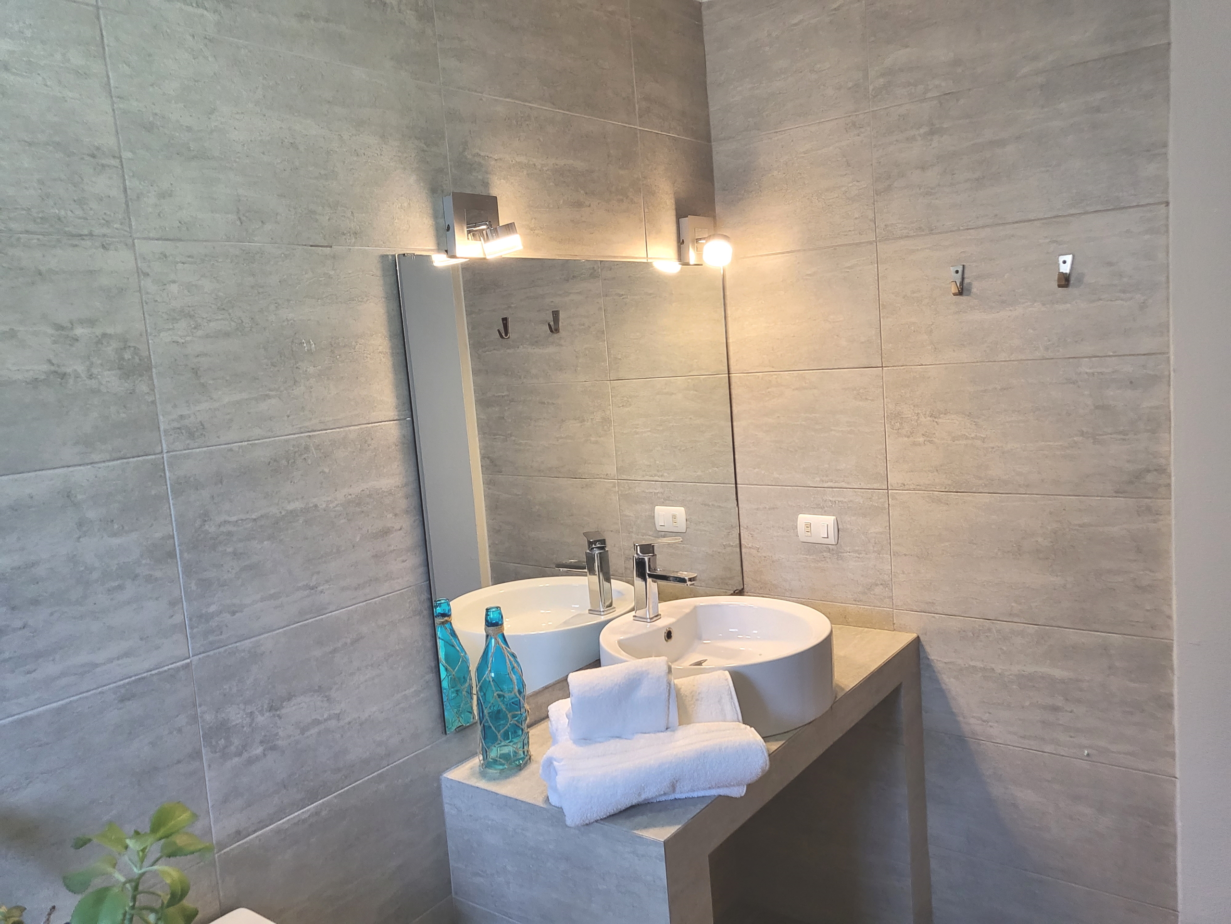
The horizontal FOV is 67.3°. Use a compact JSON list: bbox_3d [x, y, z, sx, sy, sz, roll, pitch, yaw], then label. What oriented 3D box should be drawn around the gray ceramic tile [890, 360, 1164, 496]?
[{"bbox_3d":[0.894,-0.074,2.061,0.601,0.300,0.010,1,9,38],"label":"gray ceramic tile"}]

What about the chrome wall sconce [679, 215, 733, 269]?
[{"bbox_3d":[0.245,-0.559,2.333,0.120,0.124,0.119,1,9,38],"label":"chrome wall sconce"}]

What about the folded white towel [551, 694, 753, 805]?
[{"bbox_3d":[0.059,0.518,1.590,0.340,0.090,0.145,-6,7,-15],"label":"folded white towel"}]

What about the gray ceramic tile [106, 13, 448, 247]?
[{"bbox_3d":[-0.495,-0.499,1.488,0.010,0.300,0.601,1,9,38],"label":"gray ceramic tile"}]

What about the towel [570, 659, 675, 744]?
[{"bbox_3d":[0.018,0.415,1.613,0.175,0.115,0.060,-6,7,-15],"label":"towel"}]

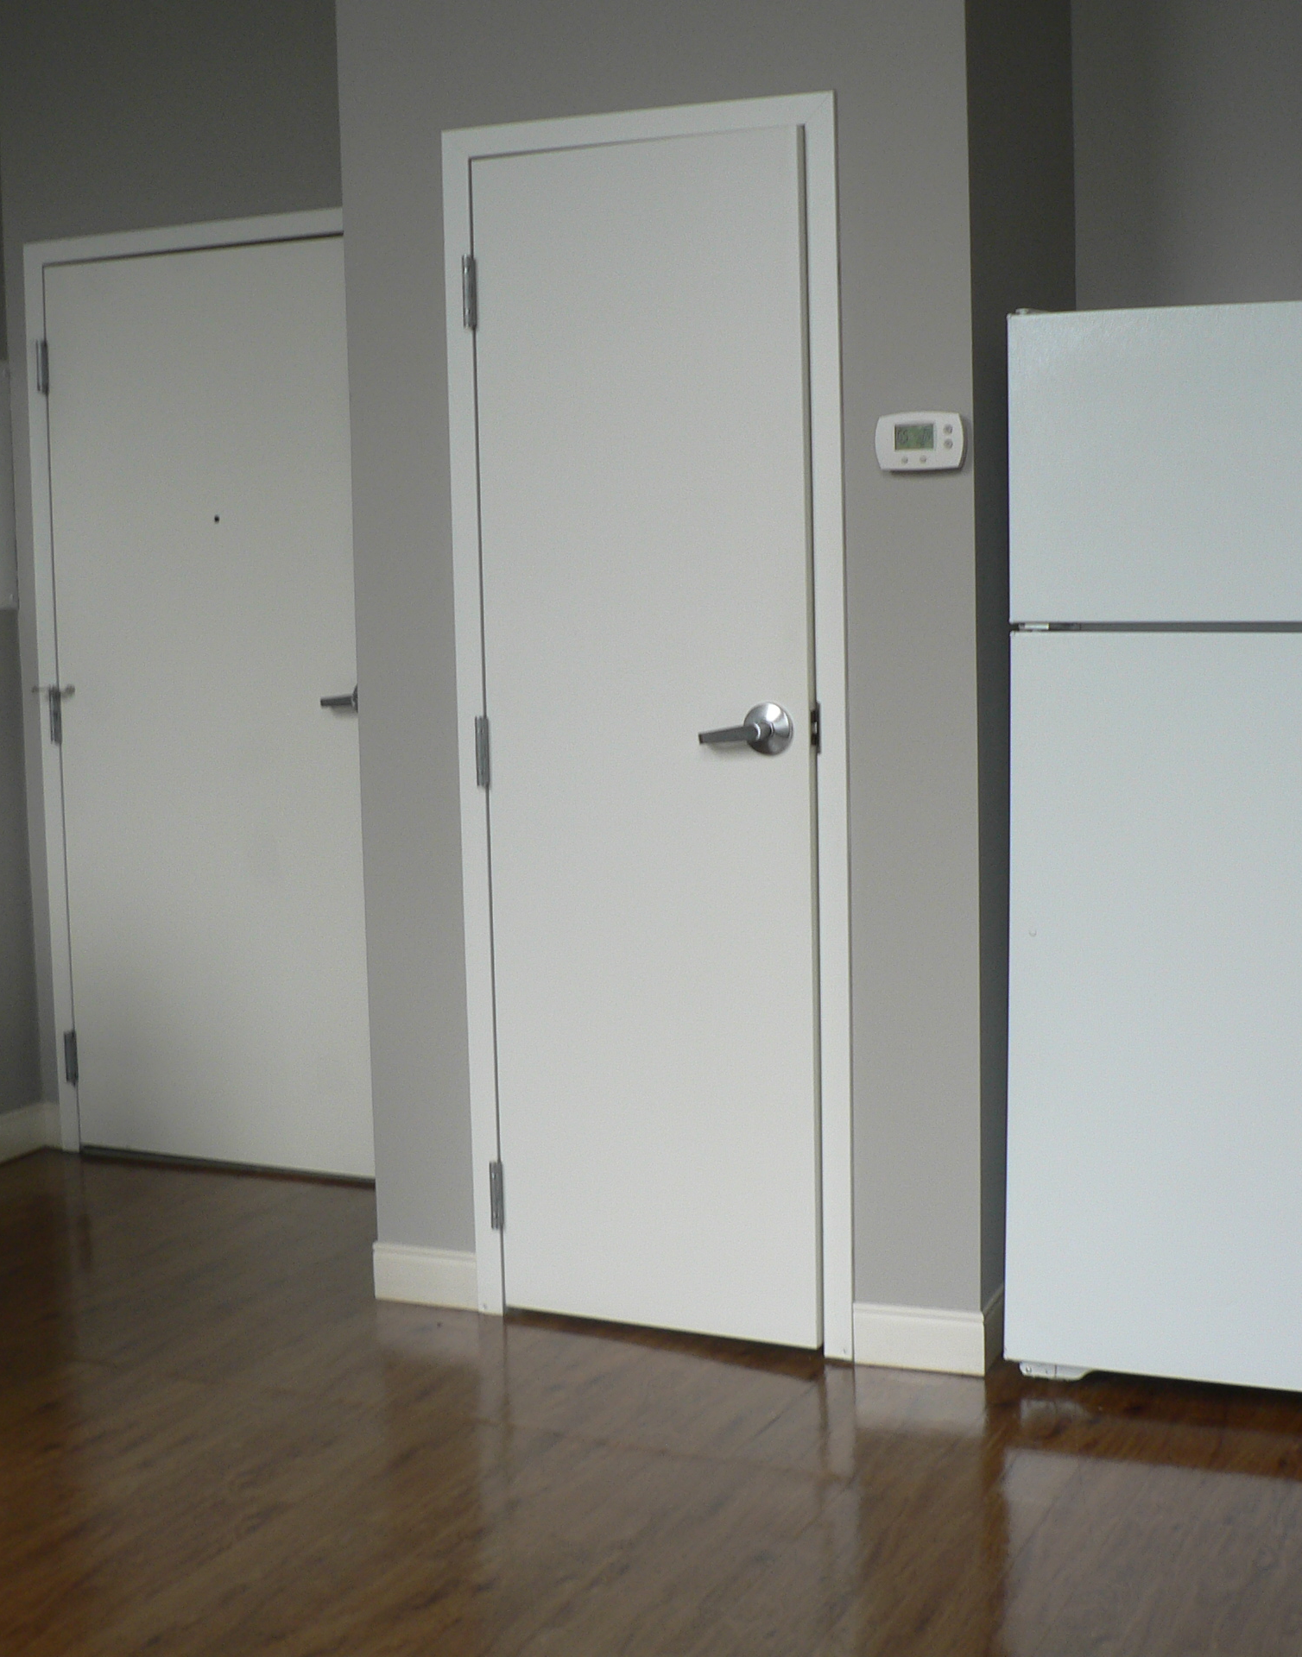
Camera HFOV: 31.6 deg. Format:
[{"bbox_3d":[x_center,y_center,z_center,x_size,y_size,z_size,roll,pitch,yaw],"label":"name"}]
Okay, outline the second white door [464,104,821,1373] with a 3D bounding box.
[{"bbox_3d":[-0.009,-0.132,3.880,0.610,2.030,0.042,2,7,27],"label":"second white door"}]

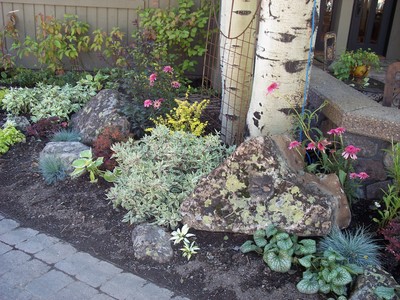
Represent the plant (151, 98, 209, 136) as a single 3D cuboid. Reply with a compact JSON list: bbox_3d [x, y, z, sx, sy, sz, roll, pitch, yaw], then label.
[{"bbox_3d":[-0.154,-0.139,3.477,0.440,0.480,0.420,2,20,0],"label":"plant"}]

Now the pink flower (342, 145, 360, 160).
[{"bbox_3d":[0.881,0.014,2.620,0.102,0.070,0.102,9,19,18],"label":"pink flower"}]

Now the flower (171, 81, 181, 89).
[{"bbox_3d":[-0.231,-0.618,4.250,0.094,0.062,0.094,2,18,-3],"label":"flower"}]

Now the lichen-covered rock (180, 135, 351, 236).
[{"bbox_3d":[0.388,0.170,2.655,0.970,0.500,0.520,2,20,0],"label":"lichen-covered rock"}]

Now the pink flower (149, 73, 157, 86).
[{"bbox_3d":[-0.448,-0.665,4.250,0.078,0.115,0.080,1,18,-6],"label":"pink flower"}]

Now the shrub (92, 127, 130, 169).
[{"bbox_3d":[-0.655,-0.001,3.299,0.270,0.300,0.280,2,20,0],"label":"shrub"}]

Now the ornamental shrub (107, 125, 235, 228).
[{"bbox_3d":[-0.176,0.132,2.830,0.800,0.420,0.660,2,20,0],"label":"ornamental shrub"}]

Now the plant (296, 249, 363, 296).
[{"bbox_3d":[0.580,0.535,2.000,0.285,0.165,0.270,9,19,18],"label":"plant"}]

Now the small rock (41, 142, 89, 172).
[{"bbox_3d":[-1.001,0.051,3.360,0.370,0.165,0.280,-2,18,-17],"label":"small rock"}]

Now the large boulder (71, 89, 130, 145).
[{"bbox_3d":[-0.882,-0.309,4.020,0.530,0.430,0.480,-1,18,-12],"label":"large boulder"}]

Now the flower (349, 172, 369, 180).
[{"bbox_3d":[0.948,0.159,2.696,0.120,0.047,0.085,2,20,0],"label":"flower"}]

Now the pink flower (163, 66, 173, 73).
[{"bbox_3d":[-0.306,-0.759,4.250,0.094,0.050,0.094,2,18,-4],"label":"pink flower"}]

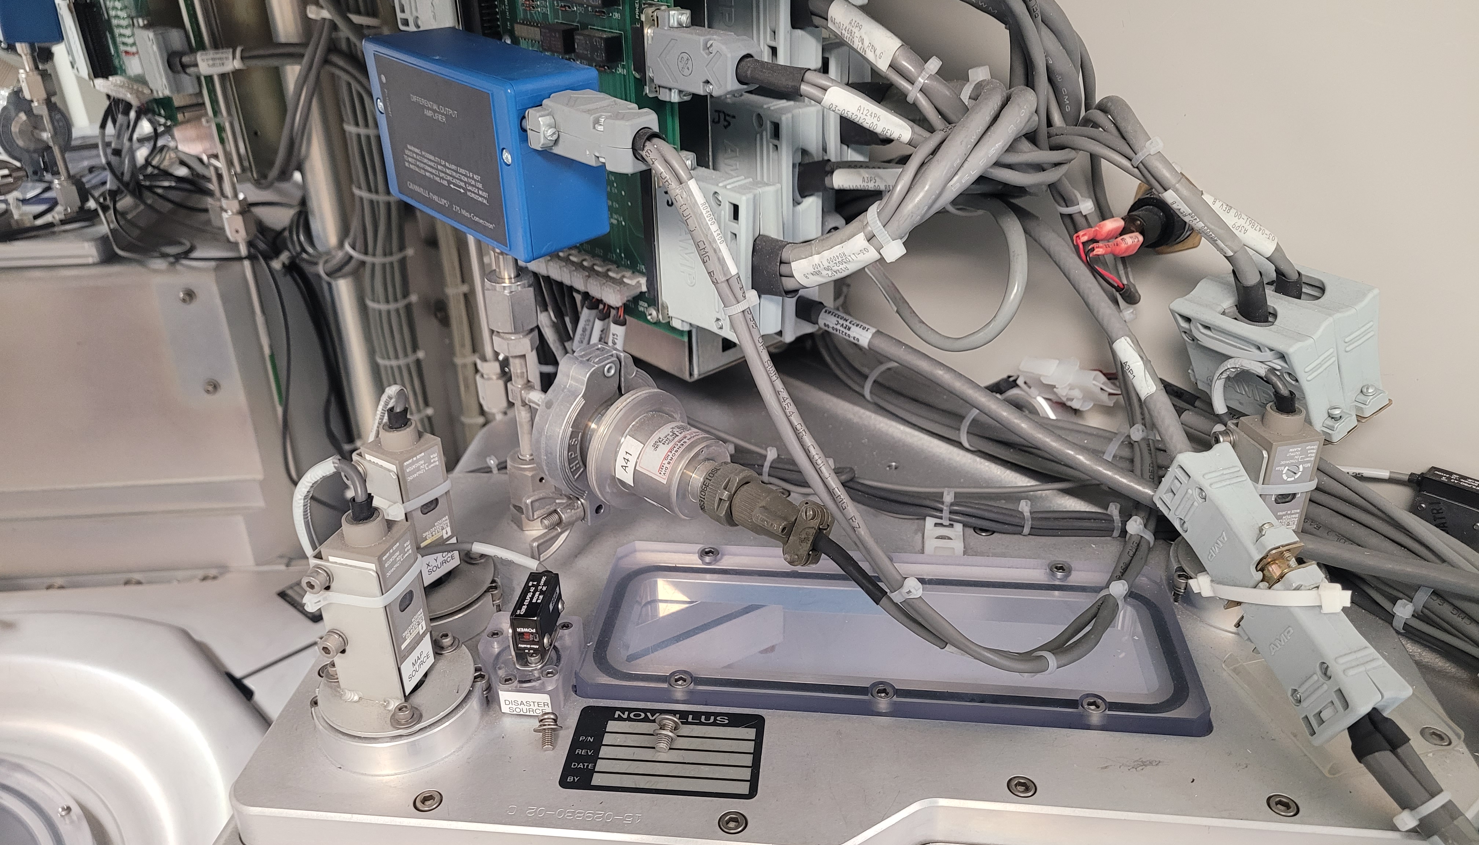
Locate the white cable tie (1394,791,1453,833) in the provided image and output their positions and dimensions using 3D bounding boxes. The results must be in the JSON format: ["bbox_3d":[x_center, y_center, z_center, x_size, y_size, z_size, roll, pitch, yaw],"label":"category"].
[{"bbox_3d":[0.223,0.127,0.362,0.022,0.014,0.006,-37,52,16],"label":"white cable tie"}]

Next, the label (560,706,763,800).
[{"bbox_3d":[-0.025,0.110,0.372,0.064,0.001,0.037,2,31,5],"label":"label"}]

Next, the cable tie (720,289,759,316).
[{"bbox_3d":[0.000,-0.045,0.412,0.015,0.004,0.009,-25,29,3],"label":"cable tie"}]

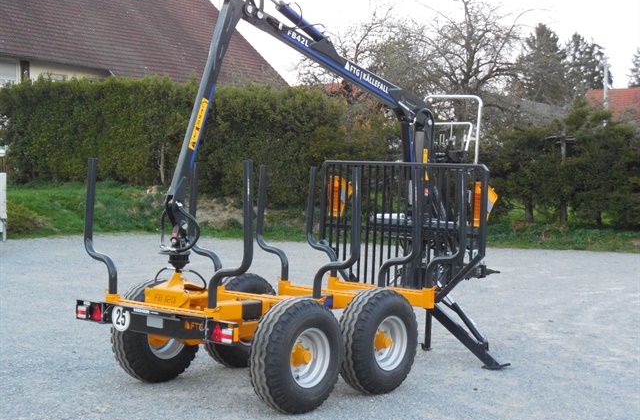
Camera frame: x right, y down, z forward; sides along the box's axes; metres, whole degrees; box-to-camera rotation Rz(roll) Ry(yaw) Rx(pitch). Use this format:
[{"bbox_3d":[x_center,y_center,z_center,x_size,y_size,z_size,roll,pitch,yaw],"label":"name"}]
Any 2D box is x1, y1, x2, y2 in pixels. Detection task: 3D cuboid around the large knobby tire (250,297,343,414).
[{"bbox_3d":[-0.174,1.146,9.580,0.310,0.900,0.900,4,4,39],"label":"large knobby tire"}]

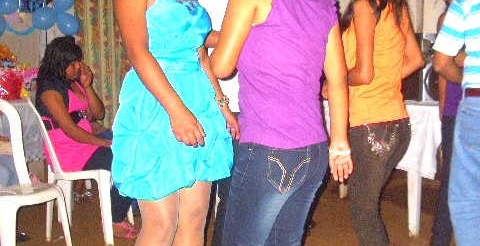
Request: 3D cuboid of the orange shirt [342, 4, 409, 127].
[{"bbox_3d":[0.519,-0.217,2.480,0.250,0.500,0.340,3,11,28],"label":"orange shirt"}]

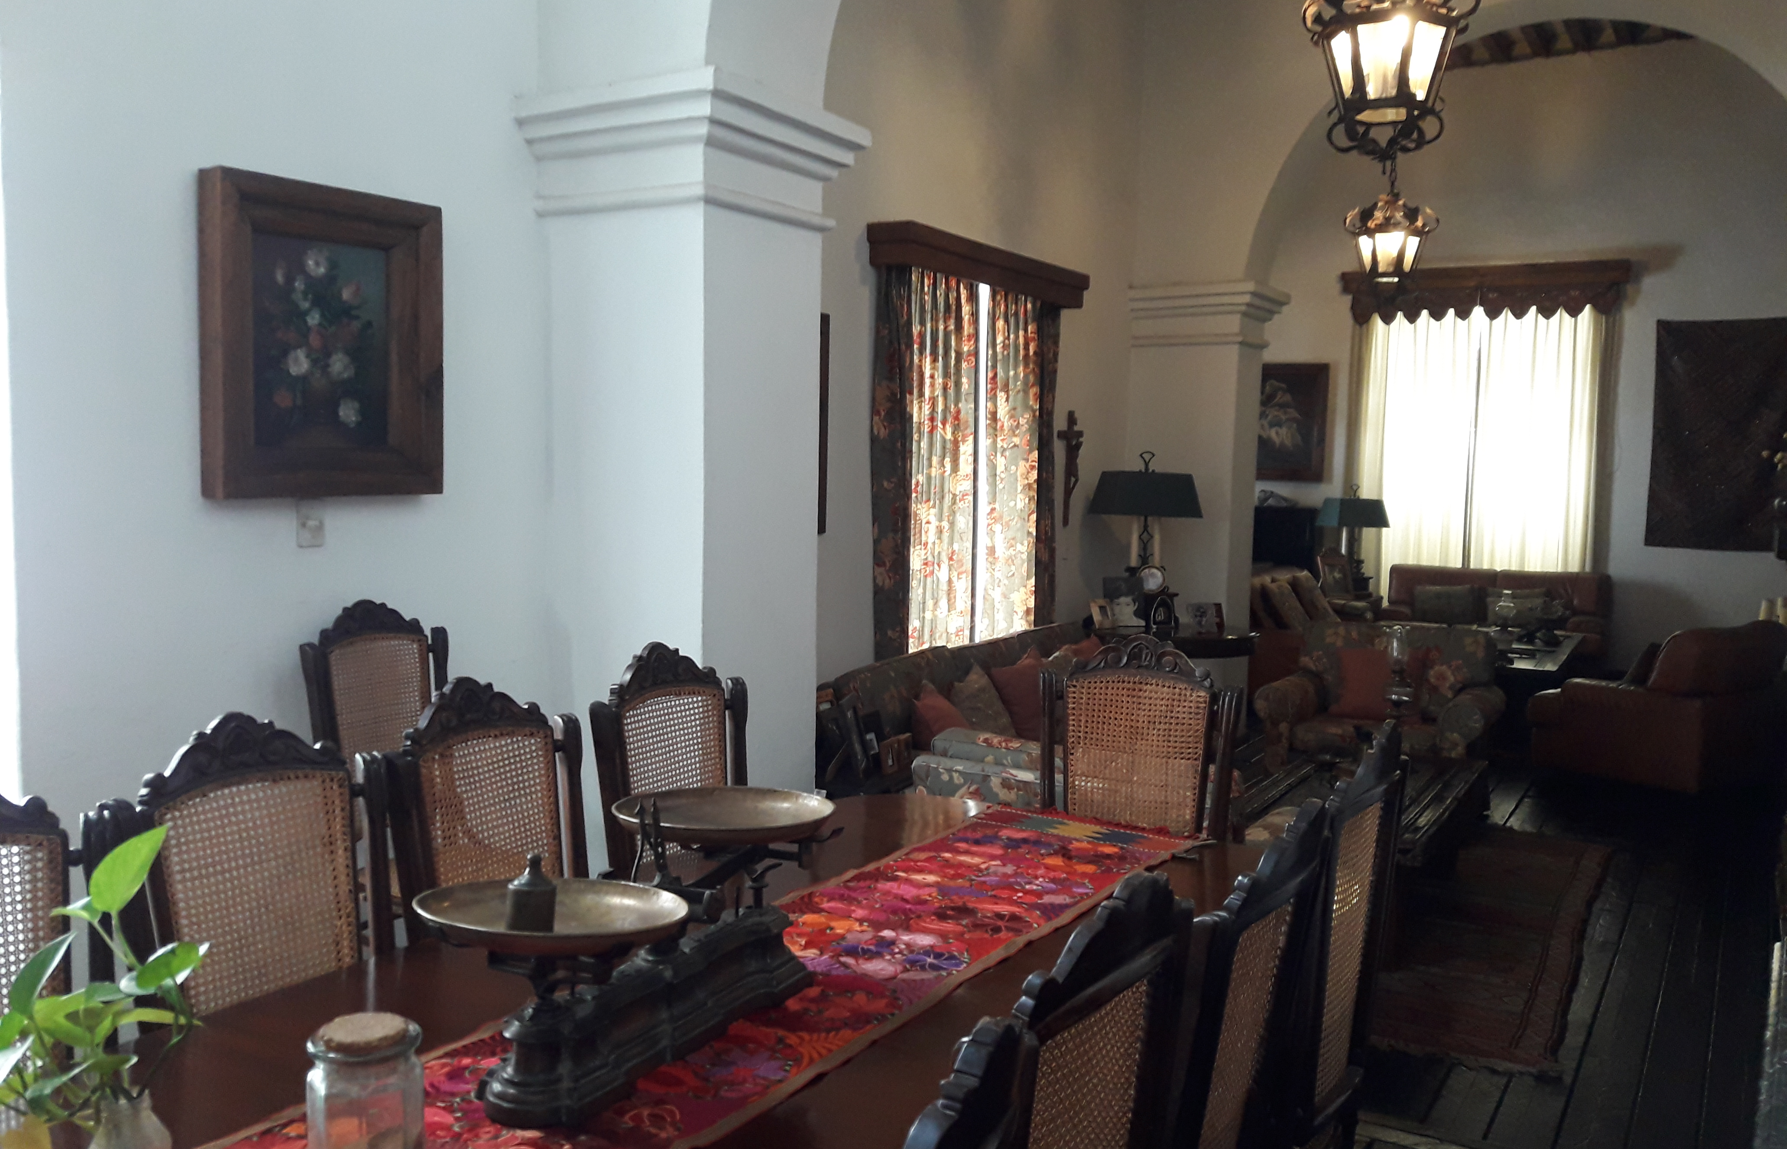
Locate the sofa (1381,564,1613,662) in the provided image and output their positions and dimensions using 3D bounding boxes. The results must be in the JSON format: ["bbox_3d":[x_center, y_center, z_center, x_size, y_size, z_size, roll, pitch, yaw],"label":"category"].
[{"bbox_3d":[4.887,0.366,11.874,1.730,0.800,0.880,4,5,32],"label":"sofa"}]

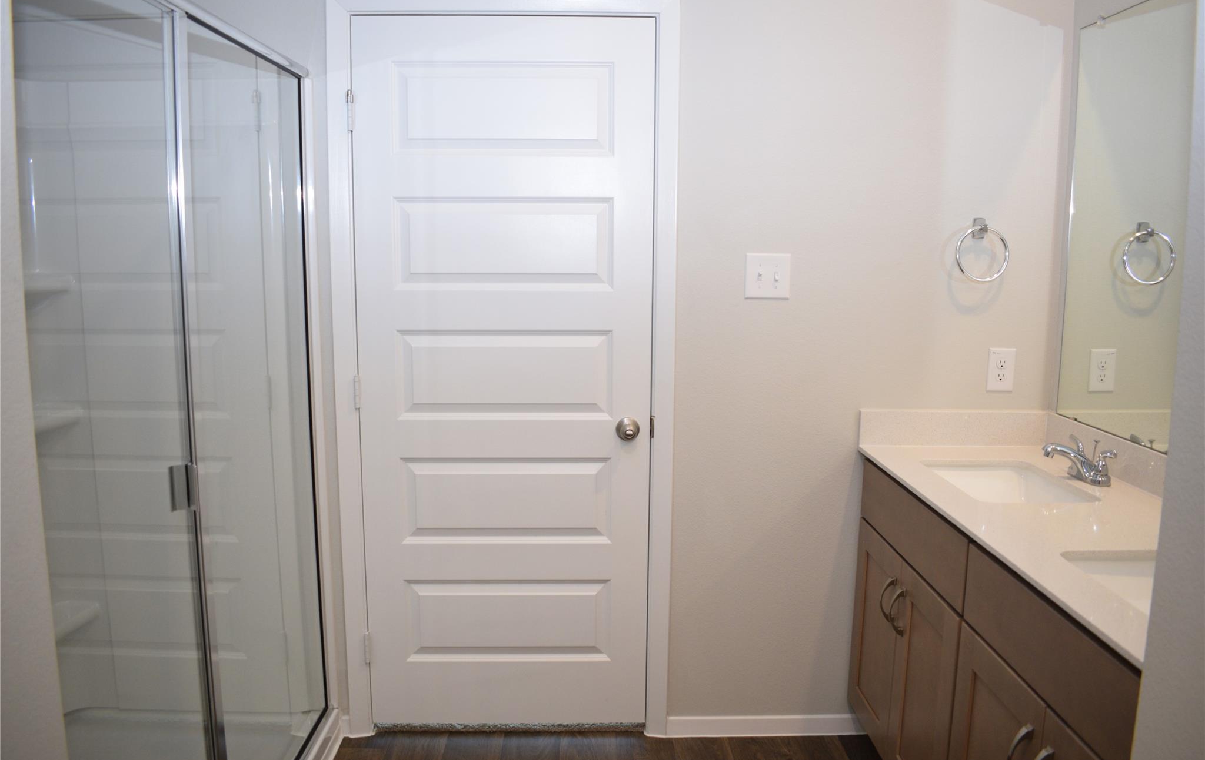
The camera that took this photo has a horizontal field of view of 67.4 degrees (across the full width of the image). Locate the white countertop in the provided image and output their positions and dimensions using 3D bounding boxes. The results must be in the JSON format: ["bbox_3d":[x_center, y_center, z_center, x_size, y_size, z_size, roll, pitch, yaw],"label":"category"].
[{"bbox_3d":[1.006,0.308,1.845,0.555,0.030,1.510,0,8,0],"label":"white countertop"}]

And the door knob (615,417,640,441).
[{"bbox_3d":[0.072,0.143,2.544,0.064,0.064,0.065,0,8,0],"label":"door knob"}]

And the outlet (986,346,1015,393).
[{"bbox_3d":[1.127,-0.029,2.555,0.074,0.120,0.009,0,8,0],"label":"outlet"}]

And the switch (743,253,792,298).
[{"bbox_3d":[0.460,-0.288,2.511,0.122,0.122,0.014,0,8,0],"label":"switch"}]

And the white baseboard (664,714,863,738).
[{"bbox_3d":[0.485,1.035,2.701,0.600,0.067,0.015,0,8,0],"label":"white baseboard"}]

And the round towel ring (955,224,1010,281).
[{"bbox_3d":[1.042,-0.350,2.475,0.149,0.157,0.050,0,8,0],"label":"round towel ring"}]

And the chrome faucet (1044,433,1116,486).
[{"bbox_3d":[1.146,0.194,2.186,0.165,0.105,0.170,0,8,0],"label":"chrome faucet"}]

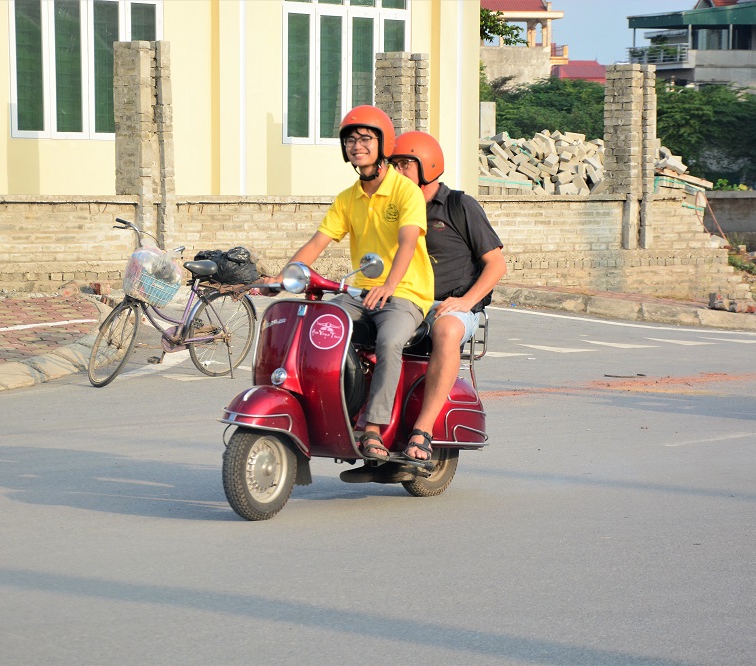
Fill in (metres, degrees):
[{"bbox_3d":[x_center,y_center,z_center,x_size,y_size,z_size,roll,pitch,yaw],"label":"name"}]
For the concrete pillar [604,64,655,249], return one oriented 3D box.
[{"bbox_3d":[2.410,-1.681,29.652,0.345,1.762,0.345,-2,4,-43],"label":"concrete pillar"}]

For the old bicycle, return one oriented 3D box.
[{"bbox_3d":[-1.468,-0.198,21.760,1.640,1.110,0.560,-2,4,-42],"label":"old bicycle"}]

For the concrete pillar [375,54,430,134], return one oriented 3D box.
[{"bbox_3d":[0.218,-1.598,27.754,0.345,1.806,0.345,-2,4,-43],"label":"concrete pillar"}]

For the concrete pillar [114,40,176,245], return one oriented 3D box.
[{"bbox_3d":[-1.921,-1.510,25.757,0.345,1.829,0.345,-2,4,-43],"label":"concrete pillar"}]

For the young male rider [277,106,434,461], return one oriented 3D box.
[{"bbox_3d":[-0.111,-0.209,13.446,0.660,1.540,0.740,3,4,38],"label":"young male rider"}]

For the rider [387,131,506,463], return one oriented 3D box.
[{"bbox_3d":[0.180,-0.175,13.792,0.620,1.460,0.700,3,4,38],"label":"rider"}]

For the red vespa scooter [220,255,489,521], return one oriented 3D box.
[{"bbox_3d":[-0.122,0.211,13.455,0.700,1.100,1.760,3,4,38],"label":"red vespa scooter"}]

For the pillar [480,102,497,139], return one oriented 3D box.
[{"bbox_3d":[1.582,-2.629,47.527,0.345,1.791,0.345,-2,4,-43],"label":"pillar"}]

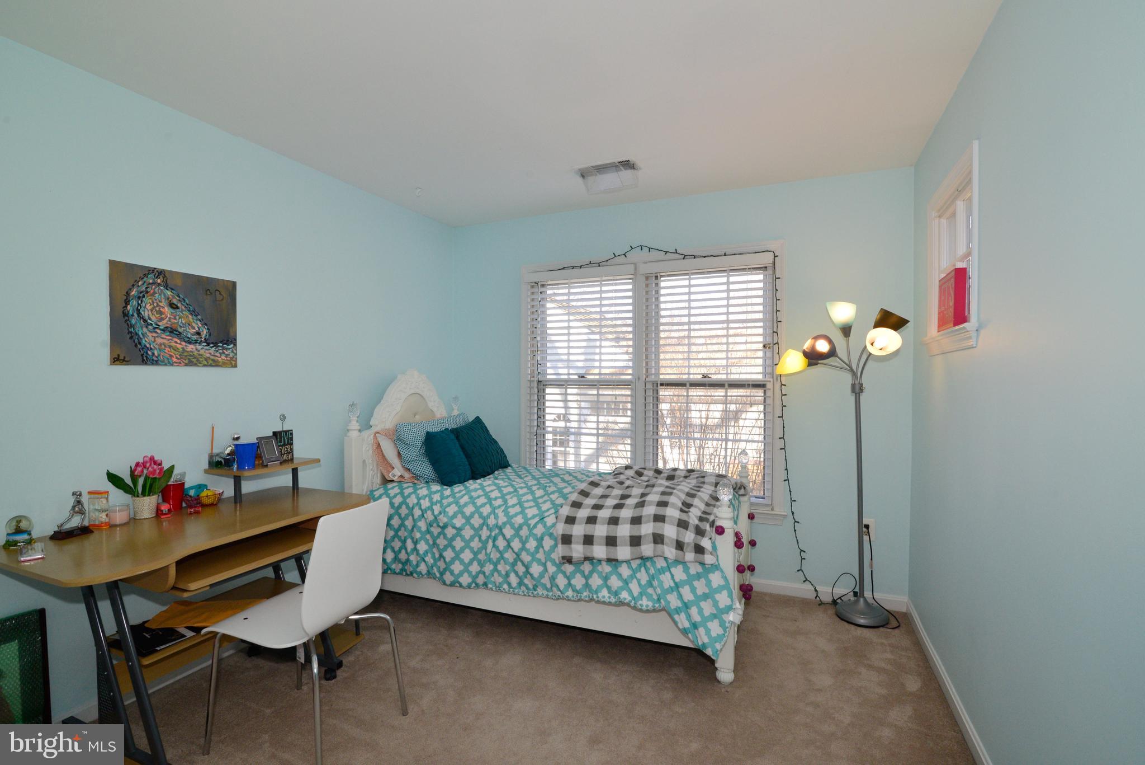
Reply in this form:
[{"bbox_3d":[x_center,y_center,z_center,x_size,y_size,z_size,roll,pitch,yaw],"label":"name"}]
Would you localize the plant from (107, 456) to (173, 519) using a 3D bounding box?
[{"bbox_3d":[-1.686,0.410,2.008,0.145,0.238,0.195,0,1,25],"label":"plant"}]

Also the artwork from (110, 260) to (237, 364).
[{"bbox_3d":[-1.684,-0.271,2.173,0.025,0.401,0.483,0,1,25],"label":"artwork"}]

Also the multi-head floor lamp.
[{"bbox_3d":[1.422,0.427,2.720,0.640,1.700,0.470,0,1,22],"label":"multi-head floor lamp"}]

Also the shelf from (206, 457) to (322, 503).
[{"bbox_3d":[-1.450,0.455,2.404,0.235,0.145,0.420,0,1,25],"label":"shelf"}]

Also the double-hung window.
[{"bbox_3d":[0.453,-0.031,3.379,1.750,1.600,0.110,0,1,22],"label":"double-hung window"}]

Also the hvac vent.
[{"bbox_3d":[0.207,-1.137,2.823,0.340,0.060,0.250,0,1,22],"label":"hvac vent"}]

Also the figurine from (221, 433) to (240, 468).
[{"bbox_3d":[-1.544,0.308,2.316,0.070,0.155,0.070,0,1,25],"label":"figurine"}]

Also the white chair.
[{"bbox_3d":[-0.953,0.865,1.860,0.550,0.840,0.420,0,1,18],"label":"white chair"}]

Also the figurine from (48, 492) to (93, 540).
[{"bbox_3d":[-1.737,0.456,1.776,0.065,0.157,0.105,1,1,33],"label":"figurine"}]

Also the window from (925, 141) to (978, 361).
[{"bbox_3d":[1.525,-0.485,2.057,0.100,0.720,0.720,0,1,25],"label":"window"}]

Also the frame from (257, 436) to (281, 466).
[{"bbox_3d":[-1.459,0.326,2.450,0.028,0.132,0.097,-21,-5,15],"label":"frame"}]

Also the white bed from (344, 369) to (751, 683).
[{"bbox_3d":[-0.127,0.594,3.052,2.180,1.352,1.050,0,1,22],"label":"white bed"}]

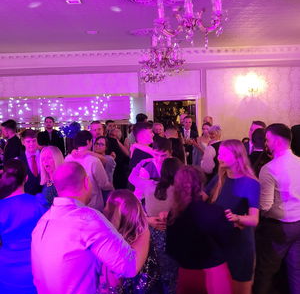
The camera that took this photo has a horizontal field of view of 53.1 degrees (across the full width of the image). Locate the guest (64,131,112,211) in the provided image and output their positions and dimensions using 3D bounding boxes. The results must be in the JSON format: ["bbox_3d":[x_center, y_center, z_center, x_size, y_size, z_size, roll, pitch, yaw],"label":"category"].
[{"bbox_3d":[-0.627,0.691,2.983,0.560,1.719,0.500,6,10,33],"label":"guest"}]

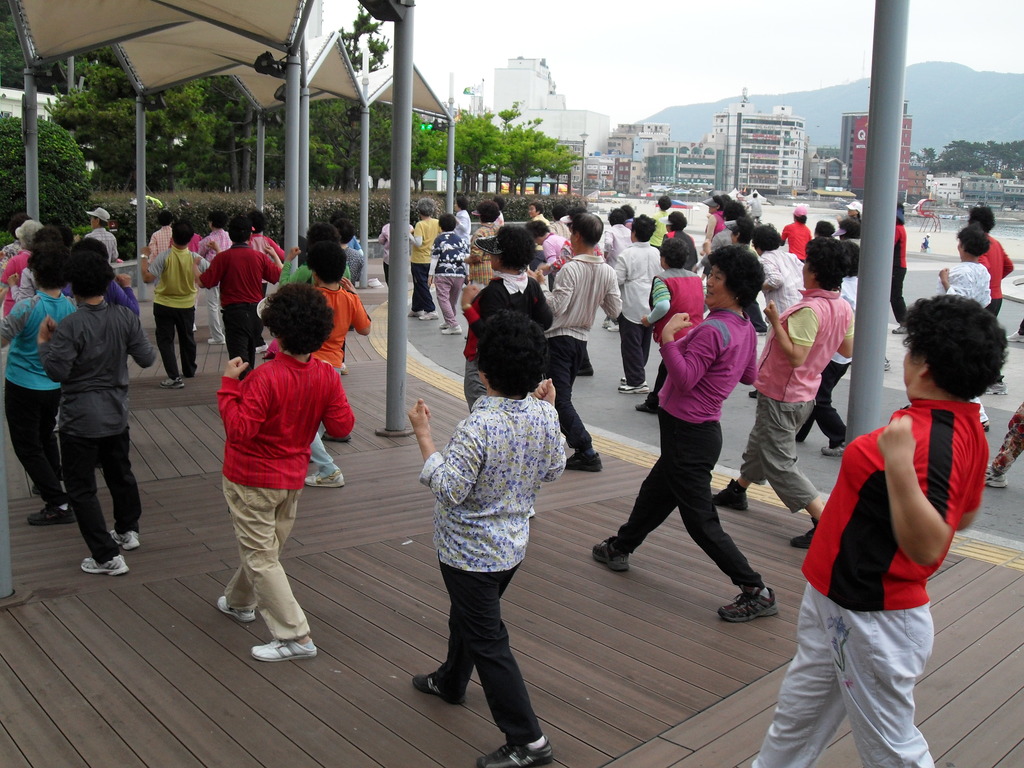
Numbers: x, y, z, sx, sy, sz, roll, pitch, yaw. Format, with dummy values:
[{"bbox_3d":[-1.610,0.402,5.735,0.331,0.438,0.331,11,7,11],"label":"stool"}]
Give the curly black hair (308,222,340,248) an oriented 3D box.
[{"bbox_3d":[-1.466,-1.131,9.200,0.260,0.280,0.260,-2,10,-20],"label":"curly black hair"}]

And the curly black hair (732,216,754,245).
[{"bbox_3d":[2.445,-1.611,12.500,0.240,0.280,0.230,7,11,30],"label":"curly black hair"}]

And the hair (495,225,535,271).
[{"bbox_3d":[0.015,-0.803,6.965,0.240,0.260,0.235,6,11,28],"label":"hair"}]

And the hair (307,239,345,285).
[{"bbox_3d":[-1.157,-0.758,7.383,0.240,0.260,0.240,-2,10,-20],"label":"hair"}]

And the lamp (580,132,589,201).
[{"bbox_3d":[3.858,-11.210,64.013,0.500,4.690,0.500,1,10,0],"label":"lamp"}]

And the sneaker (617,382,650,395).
[{"bbox_3d":[1.078,0.040,10.500,0.275,0.105,0.100,3,10,12],"label":"sneaker"}]

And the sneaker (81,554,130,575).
[{"bbox_3d":[-1.901,0.847,5.520,0.245,0.105,0.095,4,10,16],"label":"sneaker"}]

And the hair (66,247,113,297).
[{"bbox_3d":[-1.968,-0.522,5.537,0.220,0.245,0.235,-1,10,-11],"label":"hair"}]

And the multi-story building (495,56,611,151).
[{"bbox_3d":[13.014,-89.749,400.000,34.000,40.000,36.000,3,10,14],"label":"multi-story building"}]

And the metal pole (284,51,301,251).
[{"bbox_3d":[-2.318,-1.886,12.557,0.150,3.180,0.150,1,9,0],"label":"metal pole"}]

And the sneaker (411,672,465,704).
[{"bbox_3d":[-0.276,1.119,4.360,0.255,0.100,0.095,9,13,38],"label":"sneaker"}]

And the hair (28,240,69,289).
[{"bbox_3d":[-2.443,-0.626,6.250,0.235,0.275,0.245,-2,10,-20],"label":"hair"}]

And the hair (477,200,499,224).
[{"bbox_3d":[-0.270,-1.971,13.600,0.250,0.250,0.240,8,11,34],"label":"hair"}]

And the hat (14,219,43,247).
[{"bbox_3d":[-4.055,-1.265,9.944,0.260,0.230,0.250,8,12,34],"label":"hat"}]

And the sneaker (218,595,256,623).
[{"bbox_3d":[-1.176,0.958,5.050,0.250,0.100,0.095,9,12,39],"label":"sneaker"}]

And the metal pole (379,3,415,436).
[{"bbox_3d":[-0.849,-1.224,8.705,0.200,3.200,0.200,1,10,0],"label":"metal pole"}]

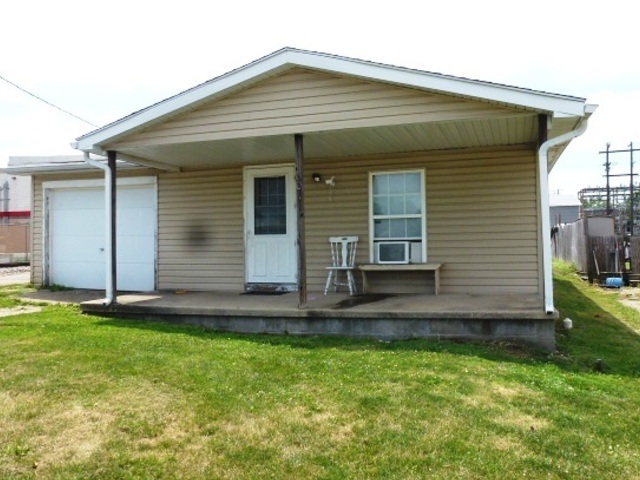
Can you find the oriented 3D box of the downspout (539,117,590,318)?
[{"bbox_3d":[2.651,-0.266,4.776,0.490,2.110,0.200,-1,-2,16],"label":"downspout"}]

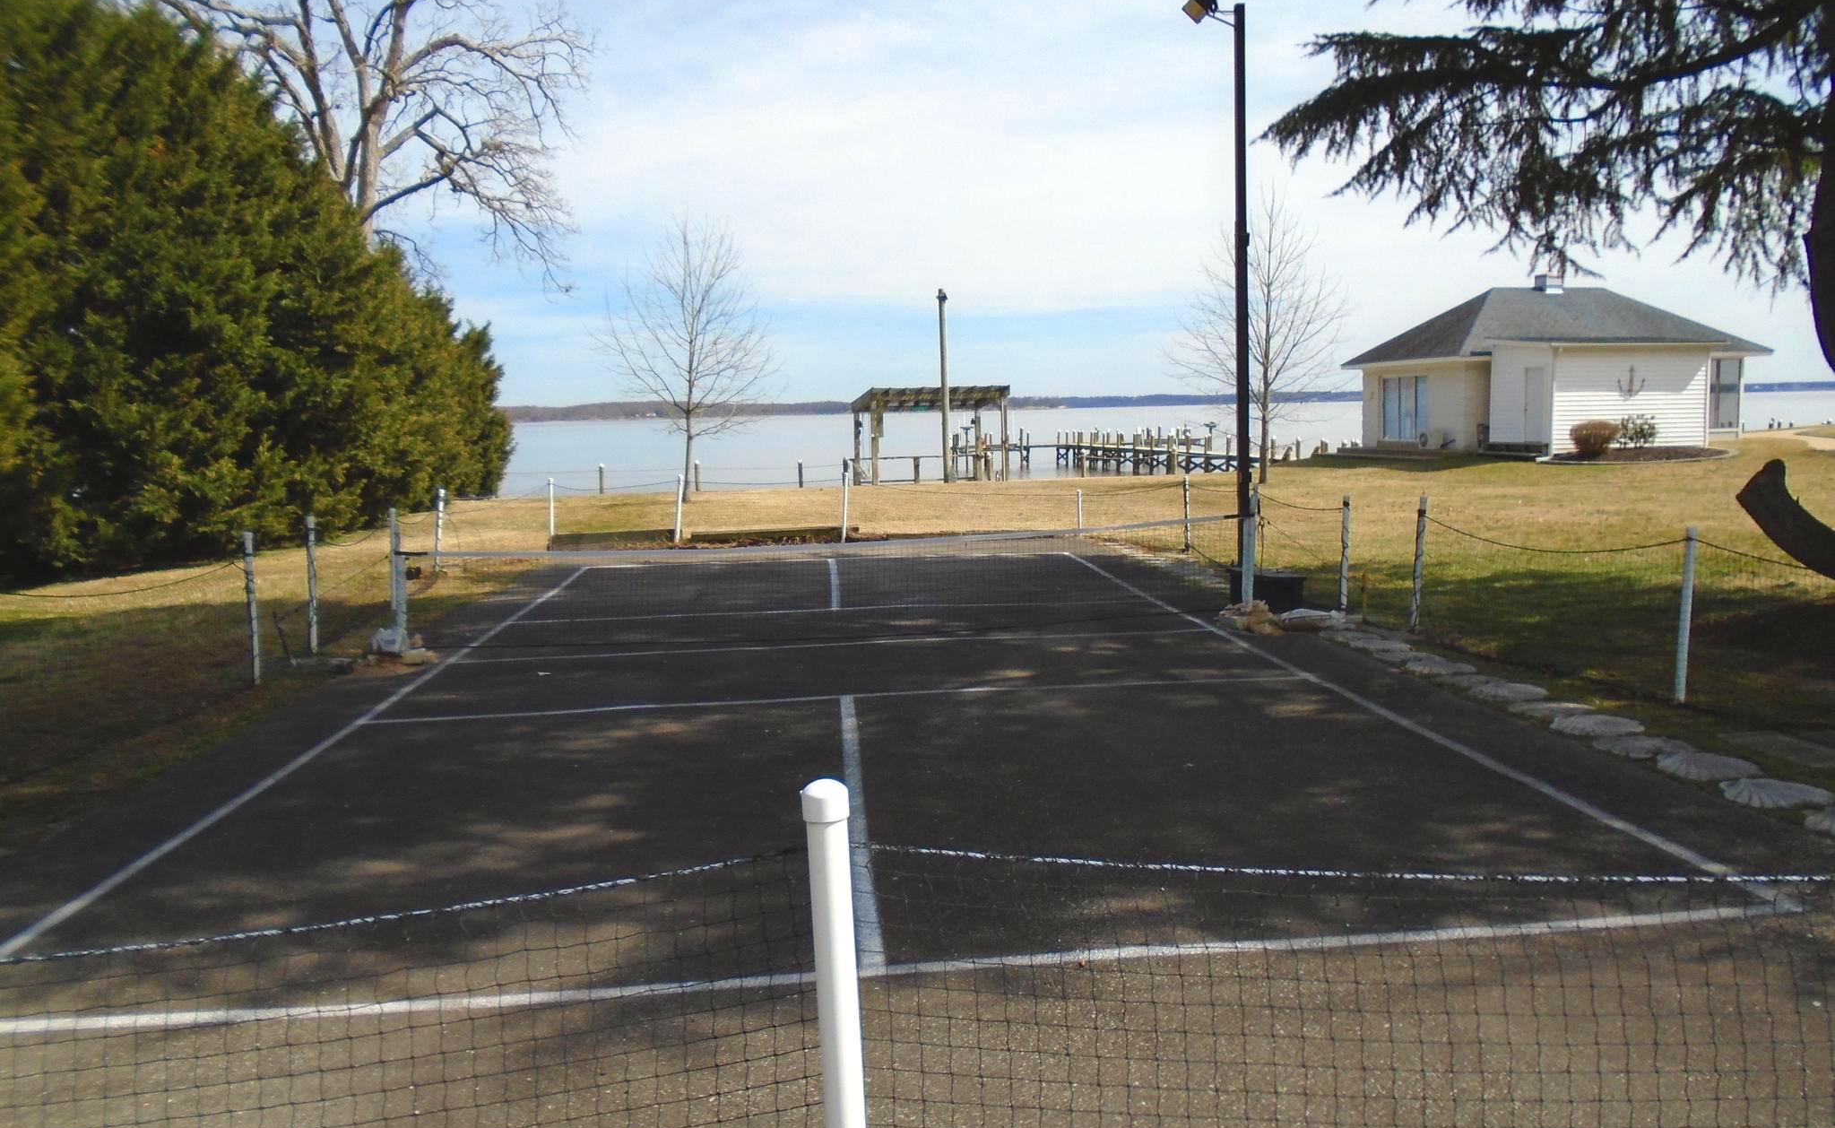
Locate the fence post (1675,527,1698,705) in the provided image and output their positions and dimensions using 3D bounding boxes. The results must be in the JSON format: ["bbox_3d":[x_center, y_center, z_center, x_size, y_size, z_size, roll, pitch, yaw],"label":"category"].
[{"bbox_3d":[4.376,0.293,7.844,0.060,1.006,0.060,-2,6,-5],"label":"fence post"}]

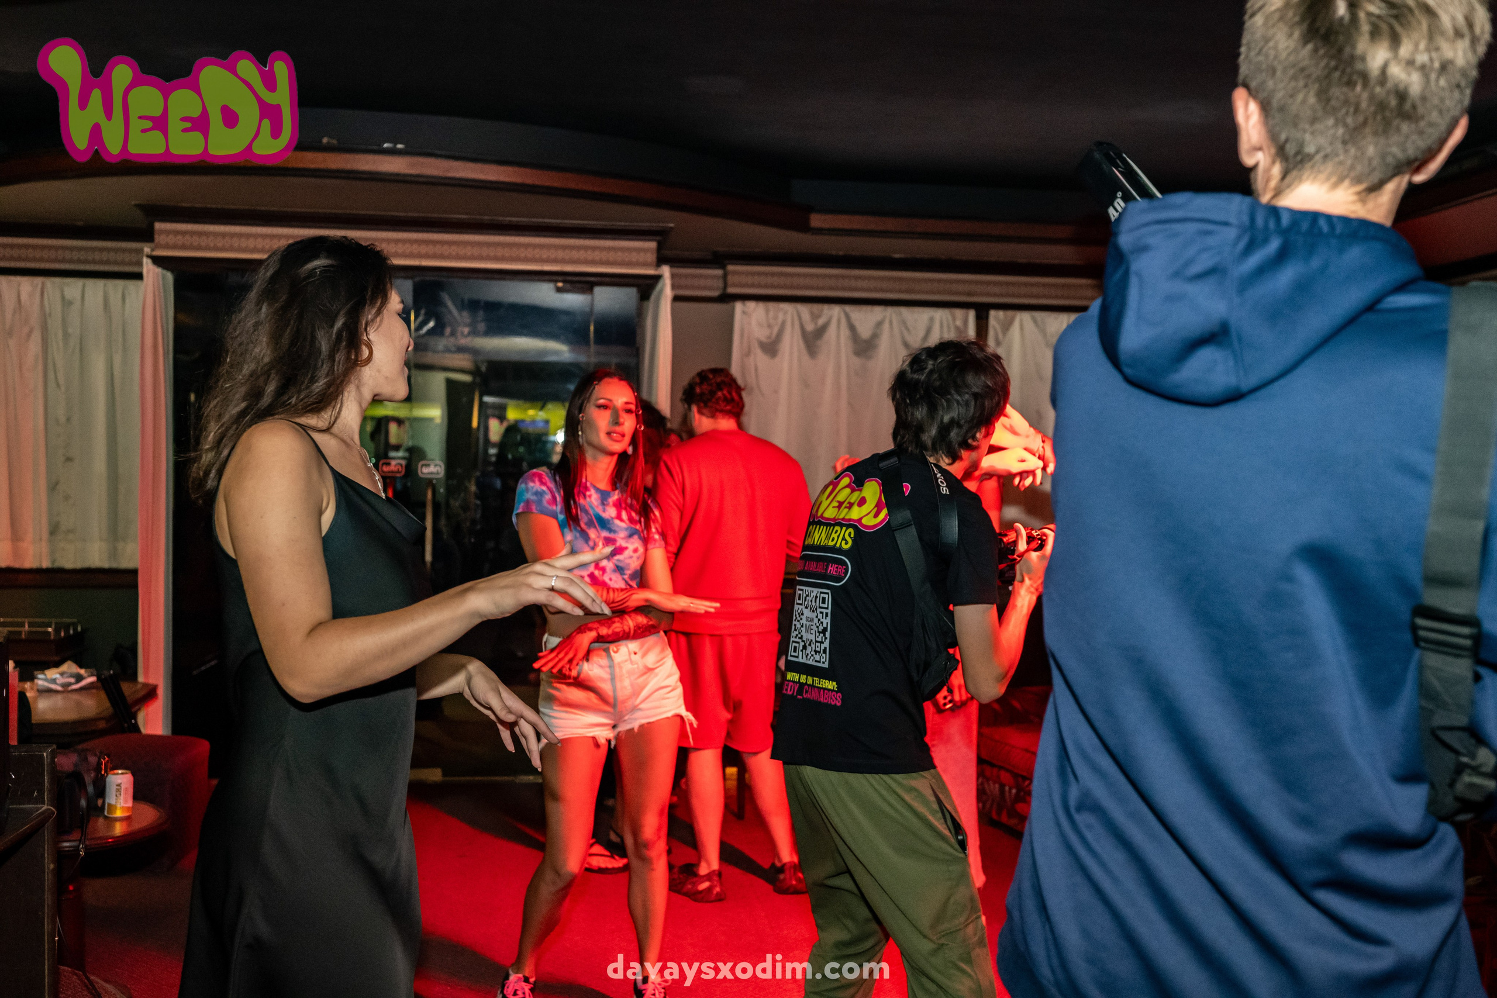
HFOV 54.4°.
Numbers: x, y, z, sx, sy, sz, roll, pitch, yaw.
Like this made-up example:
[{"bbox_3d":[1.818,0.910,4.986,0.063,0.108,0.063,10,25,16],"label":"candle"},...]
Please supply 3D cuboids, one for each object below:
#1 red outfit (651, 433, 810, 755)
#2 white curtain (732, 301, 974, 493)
[{"bbox_3d":[-0.049,0.302,4.920,0.530,1.080,0.370,0,2,-20],"label":"red outfit"},{"bbox_3d":[0.493,-0.316,6.850,1.170,1.240,0.100,1,2,-8],"label":"white curtain"}]

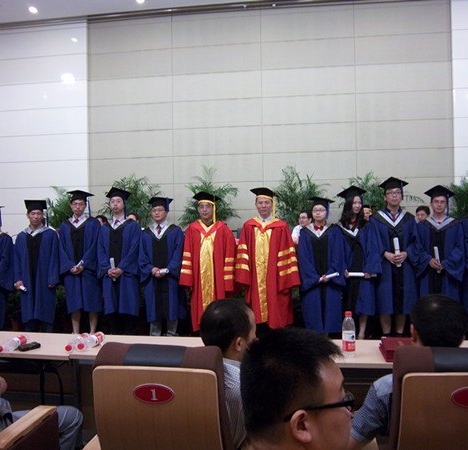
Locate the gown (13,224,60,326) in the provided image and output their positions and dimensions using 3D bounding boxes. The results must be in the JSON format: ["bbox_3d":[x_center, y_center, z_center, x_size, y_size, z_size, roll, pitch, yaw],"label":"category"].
[{"bbox_3d":[-2.369,0.603,5.850,0.550,1.193,0.380,-1,0,0],"label":"gown"}]

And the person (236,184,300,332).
[{"bbox_3d":[0.397,0.444,5.750,0.760,1.790,0.450,-1,-2,7],"label":"person"}]

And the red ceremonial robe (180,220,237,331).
[{"bbox_3d":[-0.307,0.615,5.850,0.670,1.330,0.420,-1,-2,2],"label":"red ceremonial robe"}]

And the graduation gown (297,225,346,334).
[{"bbox_3d":[1.043,0.639,5.800,0.568,1.291,0.400,-1,0,10],"label":"graduation gown"}]

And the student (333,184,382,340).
[{"bbox_3d":[1.438,0.442,5.650,0.580,1.740,0.440,-1,-2,12],"label":"student"}]

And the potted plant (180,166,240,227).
[{"bbox_3d":[-0.444,-0.122,8.800,1.120,1.950,1.100,-1,0,8],"label":"potted plant"}]

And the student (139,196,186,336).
[{"bbox_3d":[-0.877,0.509,5.950,0.590,1.700,0.420,-1,-2,0],"label":"student"}]

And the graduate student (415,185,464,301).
[{"bbox_3d":[2.306,0.416,5.420,0.580,1.726,0.420,-1,0,14],"label":"graduate student"}]

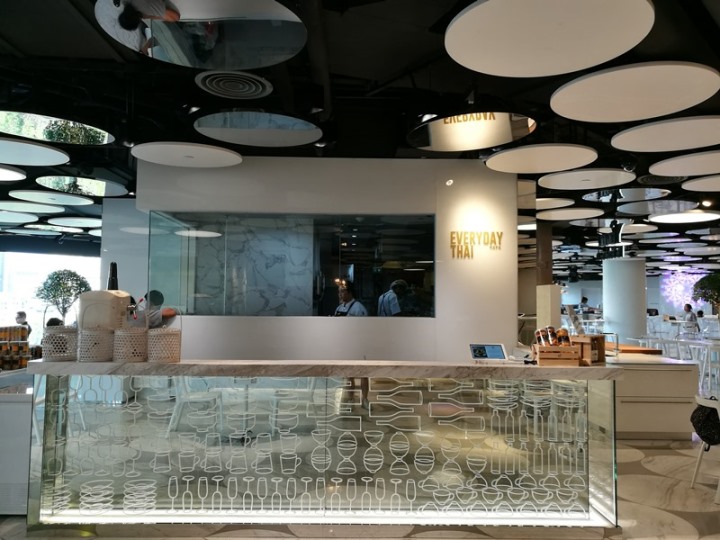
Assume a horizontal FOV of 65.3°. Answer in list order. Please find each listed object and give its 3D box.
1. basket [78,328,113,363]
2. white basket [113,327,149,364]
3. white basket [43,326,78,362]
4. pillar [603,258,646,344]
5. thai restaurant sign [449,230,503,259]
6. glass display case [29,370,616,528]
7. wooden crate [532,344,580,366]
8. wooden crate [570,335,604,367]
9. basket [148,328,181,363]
[{"bbox_3d":[-1.841,0.520,3.922,0.218,0.222,0.218,1,-4,0],"label":"basket"},{"bbox_3d":[-1.595,0.519,3.923,0.218,0.228,0.218,1,-4,0],"label":"white basket"},{"bbox_3d":[-2.087,0.514,3.921,0.216,0.230,0.216,1,-4,0],"label":"white basket"},{"bbox_3d":[7.217,1.144,15.299,1.061,2.789,1.061,1,-4,0],"label":"pillar"},{"bbox_3d":[1.218,-0.259,5.815,0.545,0.272,0.035,1,-4,0],"label":"thai restaurant sign"},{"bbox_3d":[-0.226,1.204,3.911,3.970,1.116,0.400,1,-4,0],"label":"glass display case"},{"bbox_3d":[1.356,0.591,3.888,0.272,0.131,0.180,0,-4,2],"label":"wooden crate"},{"bbox_3d":[1.594,0.562,3.922,0.120,0.197,0.215,2,-4,-18],"label":"wooden crate"},{"bbox_3d":[-1.367,0.523,3.927,0.214,0.225,0.214,1,-4,0],"label":"basket"}]

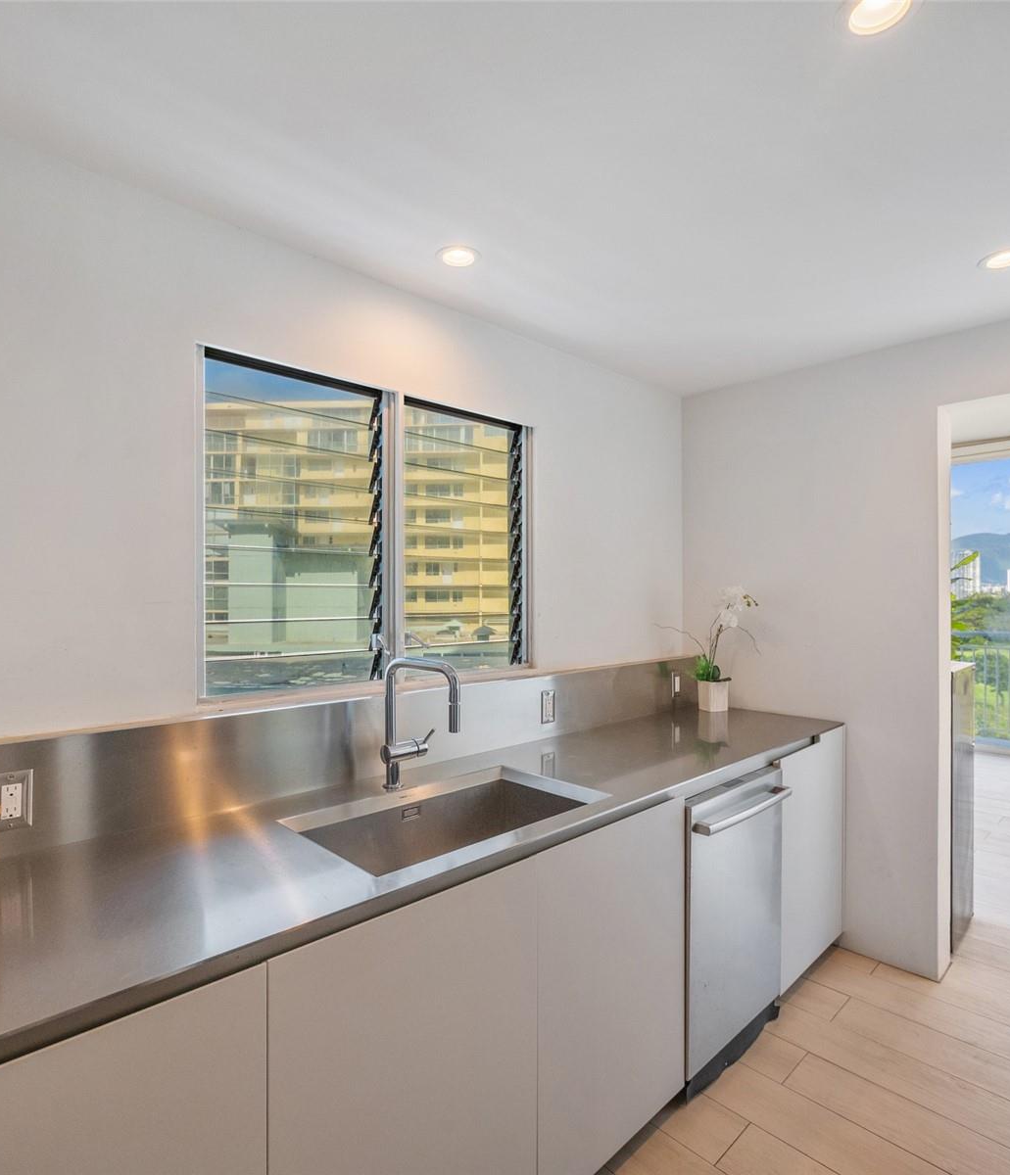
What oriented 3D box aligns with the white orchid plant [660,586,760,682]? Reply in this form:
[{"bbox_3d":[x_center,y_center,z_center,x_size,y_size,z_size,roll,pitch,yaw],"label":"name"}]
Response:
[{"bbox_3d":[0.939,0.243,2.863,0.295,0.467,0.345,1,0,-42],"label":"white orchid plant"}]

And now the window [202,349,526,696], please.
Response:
[{"bbox_3d":[-0.370,-0.161,2.055,1.200,0.904,0.095,1,0,-42],"label":"window"}]

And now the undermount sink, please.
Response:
[{"bbox_3d":[-0.124,0.659,1.578,0.716,0.220,0.408,1,0,-42],"label":"undermount sink"}]

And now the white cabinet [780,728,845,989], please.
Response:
[{"bbox_3d":[0.976,1.000,2.626,0.572,0.880,0.605,1,0,-42],"label":"white cabinet"}]

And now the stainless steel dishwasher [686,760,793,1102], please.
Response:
[{"bbox_3d":[0.562,1.039,2.205,0.597,0.859,0.624,1,0,-42],"label":"stainless steel dishwasher"}]

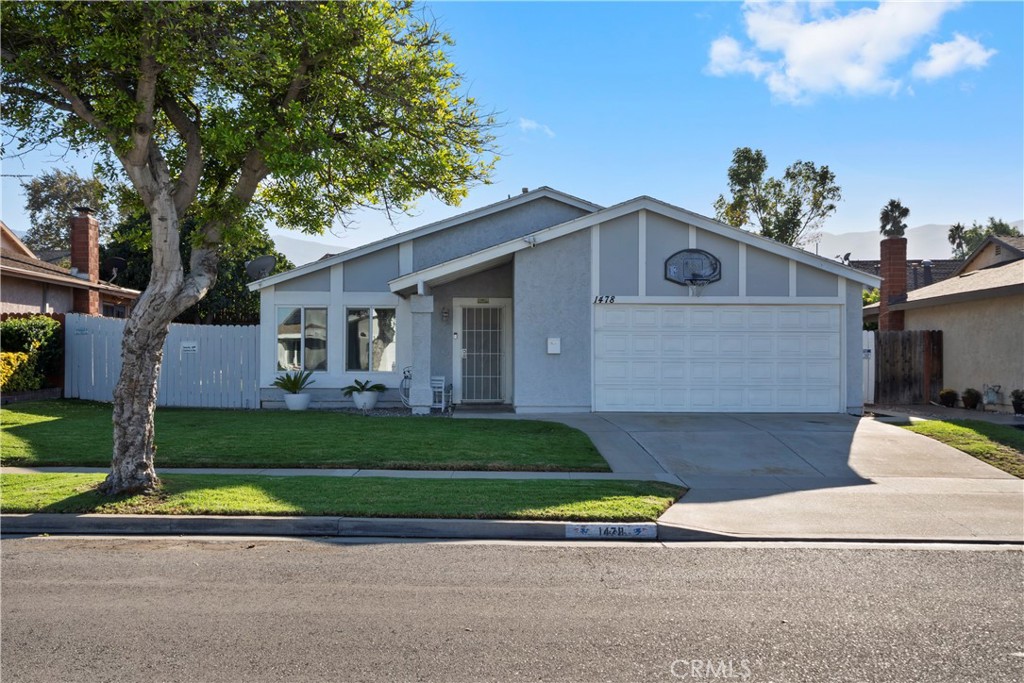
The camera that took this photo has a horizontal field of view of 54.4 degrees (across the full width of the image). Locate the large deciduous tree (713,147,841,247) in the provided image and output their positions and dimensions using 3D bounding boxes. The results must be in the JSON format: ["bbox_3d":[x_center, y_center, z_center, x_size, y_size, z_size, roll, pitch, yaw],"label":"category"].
[{"bbox_3d":[11.200,-3.700,42.000,5.500,9.100,5.200,0,0,2],"label":"large deciduous tree"}]

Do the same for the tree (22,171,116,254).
[{"bbox_3d":[-22.900,-4.000,52.000,5.800,9.800,5.600,0,0,2],"label":"tree"}]

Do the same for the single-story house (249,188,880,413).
[{"bbox_3d":[1.050,-0.900,25.200,12.500,4.630,11.500,0,0,2],"label":"single-story house"}]

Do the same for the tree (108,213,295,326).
[{"bbox_3d":[-9.300,-1.350,30.500,6.200,5.300,5.600,0,0,2],"label":"tree"}]

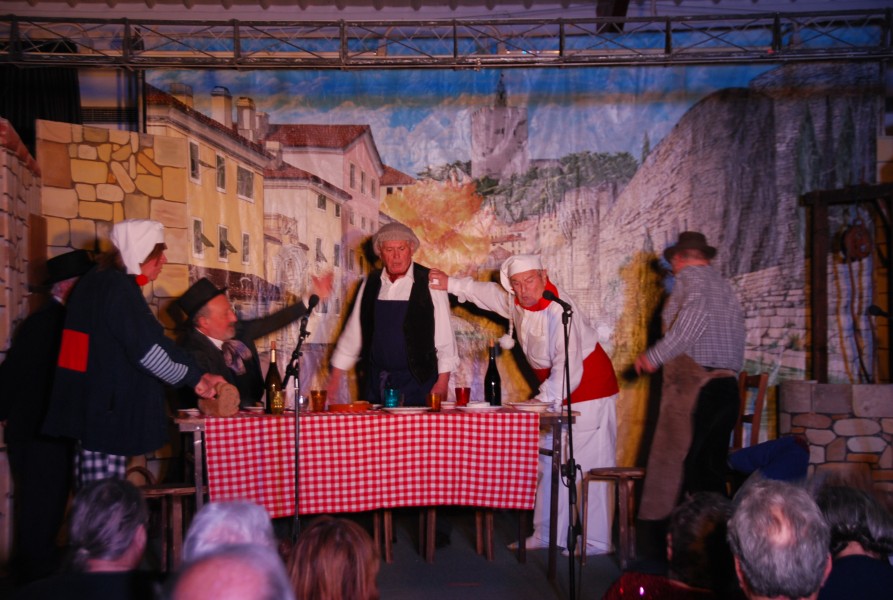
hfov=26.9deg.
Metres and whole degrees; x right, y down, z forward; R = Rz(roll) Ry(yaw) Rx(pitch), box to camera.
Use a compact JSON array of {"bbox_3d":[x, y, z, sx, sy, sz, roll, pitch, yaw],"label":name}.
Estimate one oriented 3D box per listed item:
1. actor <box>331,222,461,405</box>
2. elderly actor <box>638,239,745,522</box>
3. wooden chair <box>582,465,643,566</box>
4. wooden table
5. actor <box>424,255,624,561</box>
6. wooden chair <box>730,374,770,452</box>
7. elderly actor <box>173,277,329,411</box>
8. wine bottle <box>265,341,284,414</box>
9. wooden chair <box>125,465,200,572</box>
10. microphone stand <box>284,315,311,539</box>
[{"bbox_3d":[-0.271,0.449,9.350,0.640,1.680,0.420,-1,-1,3],"label":"actor"},{"bbox_3d":[1.217,0.466,9.300,0.480,1.620,0.520,-1,-1,35],"label":"elderly actor"},{"bbox_3d":[0.806,1.048,9.000,0.310,0.455,0.320,-1,-1,14],"label":"wooden chair"},{"bbox_3d":[-0.351,0.902,8.604,1.800,0.760,0.720,0,-1,-13],"label":"wooden table"},{"bbox_3d":[0.387,0.529,9.380,0.700,1.510,0.780,0,-1,-44],"label":"actor"},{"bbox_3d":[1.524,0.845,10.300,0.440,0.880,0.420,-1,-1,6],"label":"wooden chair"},{"bbox_3d":[-0.954,0.591,8.980,0.680,1.400,0.580,-1,-1,38],"label":"elderly actor"},{"bbox_3d":[-0.795,0.366,8.598,0.080,0.320,0.080,0,-1,0],"label":"wine bottle"},{"bbox_3d":[-1.230,1.050,8.250,0.340,0.470,0.340,0,-1,-18],"label":"wooden chair"},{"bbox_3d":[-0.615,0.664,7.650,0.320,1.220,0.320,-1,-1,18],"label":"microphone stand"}]

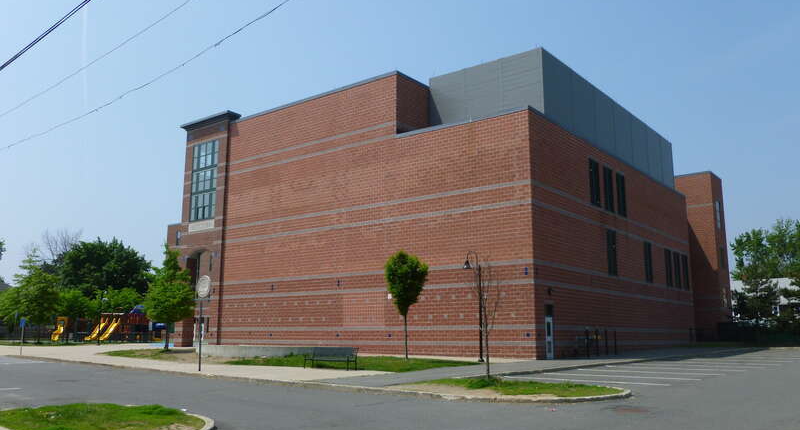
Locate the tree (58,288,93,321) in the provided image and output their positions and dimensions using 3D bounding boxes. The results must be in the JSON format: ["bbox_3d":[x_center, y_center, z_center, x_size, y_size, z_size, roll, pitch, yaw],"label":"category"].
[{"bbox_3d":[-31.179,9.707,62.480,3.278,5.392,3.278,-8,-13,38],"label":"tree"}]

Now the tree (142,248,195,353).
[{"bbox_3d":[-15.122,5.455,42.916,3.247,6.916,3.247,-8,-13,38],"label":"tree"}]

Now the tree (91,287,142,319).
[{"bbox_3d":[-33.287,11.719,76.557,5.635,6.259,5.635,-8,-13,38],"label":"tree"}]

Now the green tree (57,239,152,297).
[{"bbox_3d":[-43.946,10.874,96.353,13.513,15.197,13.513,-8,-13,38],"label":"green tree"}]

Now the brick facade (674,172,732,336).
[{"bbox_3d":[28.002,4.224,60.632,4.300,15.600,4.100,-8,-13,38],"label":"brick facade"}]

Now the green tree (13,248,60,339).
[{"bbox_3d":[-34.158,7.725,61.794,3.999,8.919,3.999,-8,-13,38],"label":"green tree"}]

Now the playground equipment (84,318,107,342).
[{"bbox_3d":[-31.893,12.053,68.000,0.800,2.500,2.600,-6,-12,30],"label":"playground equipment"}]

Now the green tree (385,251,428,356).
[{"bbox_3d":[0.335,4.382,31.768,2.135,5.261,2.135,0,-10,0],"label":"green tree"}]

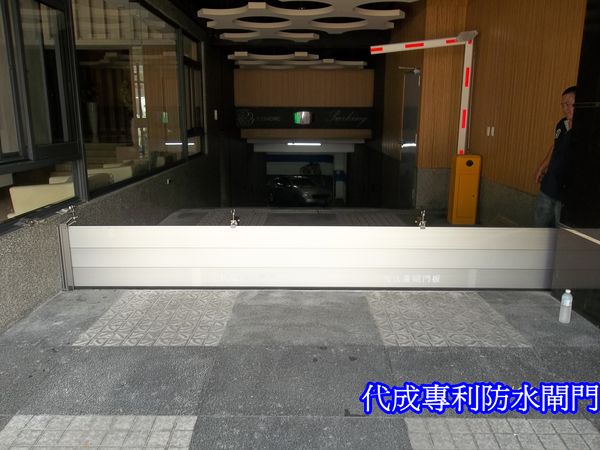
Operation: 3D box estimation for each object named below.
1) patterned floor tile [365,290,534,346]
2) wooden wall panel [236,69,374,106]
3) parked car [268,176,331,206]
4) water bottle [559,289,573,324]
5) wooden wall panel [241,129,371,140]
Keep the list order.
[{"bbox_3d":[1.037,0.695,3.529,0.961,0.020,0.959,0,13,0],"label":"patterned floor tile"},{"bbox_3d":[0.108,-3.364,11.490,3.400,0.892,0.050,0,13,0],"label":"wooden wall panel"},{"bbox_3d":[-0.040,-2.031,27.000,1.800,1.460,4.600,-7,15,-27],"label":"parked car"},{"bbox_3d":[1.948,0.591,3.415,0.075,0.240,0.075,0,13,0],"label":"water bottle"},{"bbox_3d":[0.158,-2.385,12.317,3.388,0.304,0.050,0,13,0],"label":"wooden wall panel"}]

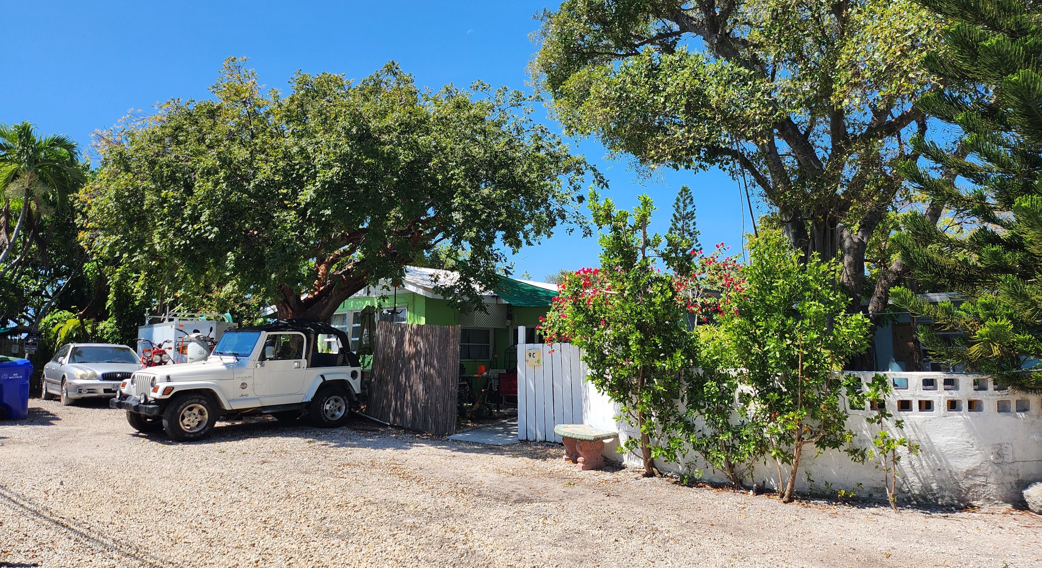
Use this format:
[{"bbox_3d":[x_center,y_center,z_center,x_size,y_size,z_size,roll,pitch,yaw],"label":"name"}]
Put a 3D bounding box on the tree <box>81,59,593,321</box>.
[{"bbox_3d":[-3.601,-0.757,14.112,9.500,6.700,8.000,0,-5,0],"label":"tree"}]

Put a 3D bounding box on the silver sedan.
[{"bbox_3d":[-10.483,2.187,17.855,1.820,1.420,4.740,5,-6,-41],"label":"silver sedan"}]

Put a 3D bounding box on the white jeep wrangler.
[{"bbox_3d":[-4.443,1.519,12.027,1.740,1.800,3.850,-4,-6,41],"label":"white jeep wrangler"}]

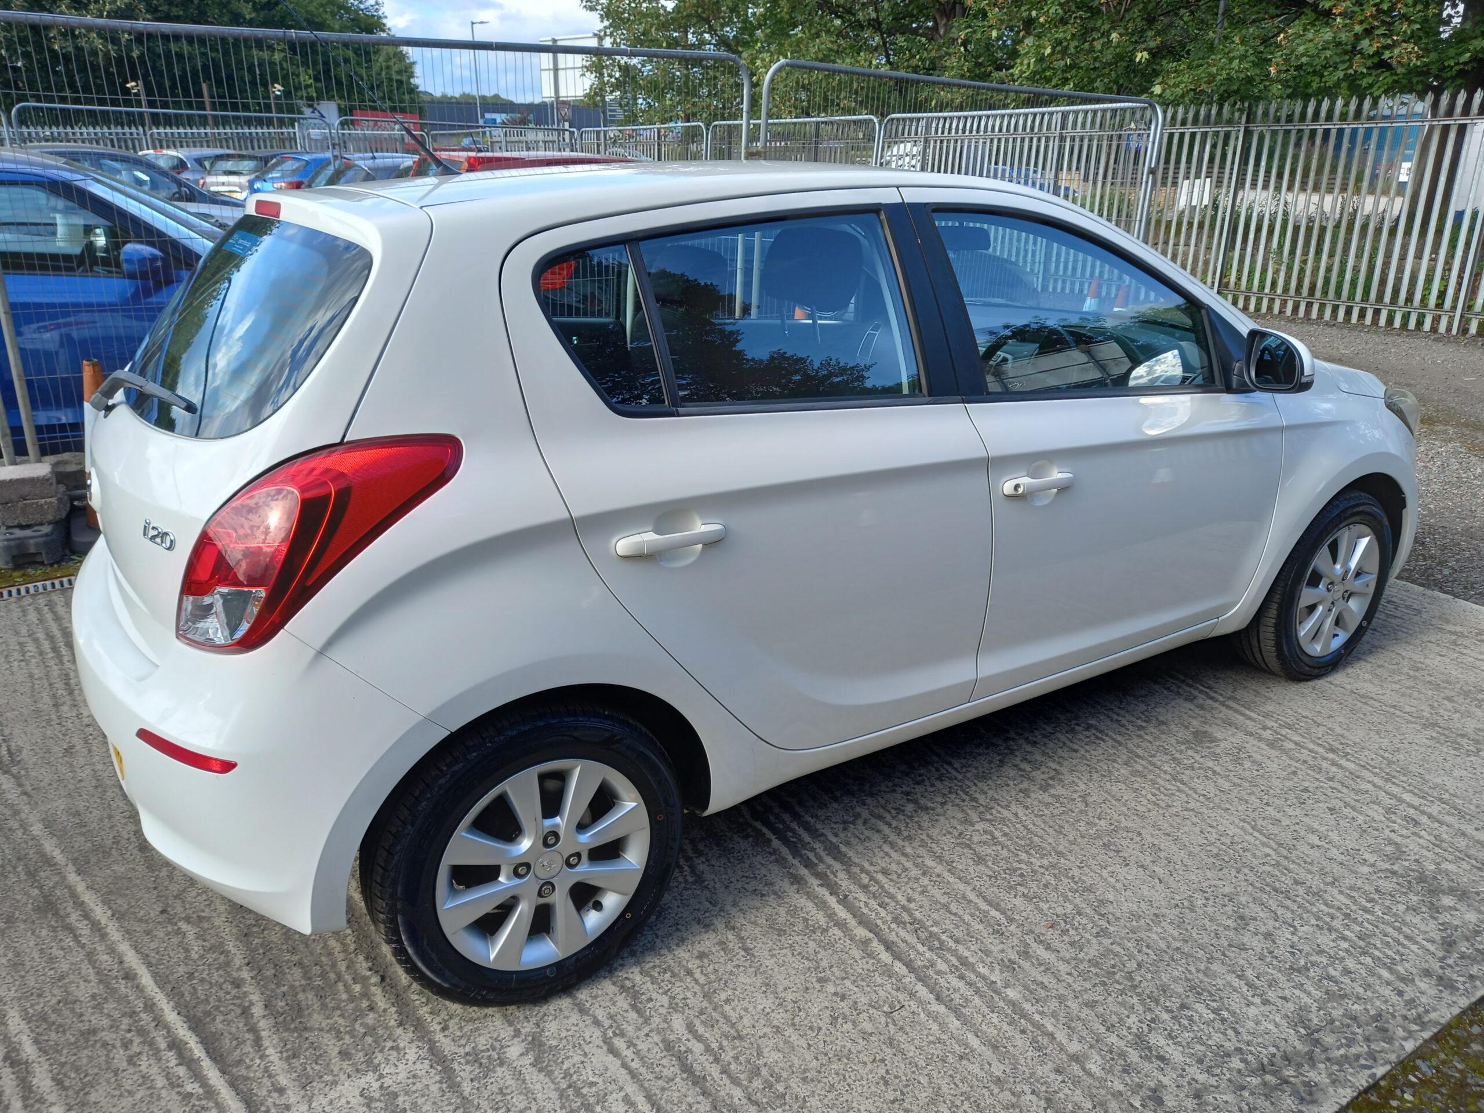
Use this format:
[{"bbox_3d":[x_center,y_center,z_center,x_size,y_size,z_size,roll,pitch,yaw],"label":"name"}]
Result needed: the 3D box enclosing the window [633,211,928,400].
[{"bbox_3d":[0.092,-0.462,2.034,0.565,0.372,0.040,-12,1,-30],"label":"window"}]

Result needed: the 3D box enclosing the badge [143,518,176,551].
[{"bbox_3d":[-0.964,-0.044,1.767,0.120,0.038,0.012,13,16,33],"label":"badge"}]

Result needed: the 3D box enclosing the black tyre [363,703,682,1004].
[{"bbox_3d":[-0.399,0.541,2.022,0.600,0.600,0.195,-12,22,-30],"label":"black tyre"}]

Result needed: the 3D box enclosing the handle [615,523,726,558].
[{"bbox_3d":[-0.124,-0.033,1.891,0.222,0.042,0.048,-12,22,-30],"label":"handle"}]

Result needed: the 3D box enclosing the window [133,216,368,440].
[{"bbox_3d":[-1.054,-0.472,2.179,0.130,0.460,1.160,39,-7,-36],"label":"window"}]

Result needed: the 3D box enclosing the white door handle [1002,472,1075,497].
[{"bbox_3d":[0.655,-0.166,2.363,0.222,0.042,0.048,-12,22,-30],"label":"white door handle"}]

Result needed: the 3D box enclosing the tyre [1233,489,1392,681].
[{"bbox_3d":[1.740,0.079,3.280,0.600,0.600,0.195,-12,22,-30],"label":"tyre"}]

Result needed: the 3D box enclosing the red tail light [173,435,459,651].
[{"bbox_3d":[-0.679,-0.031,1.711,0.445,0.320,0.240,-12,22,-30],"label":"red tail light"}]

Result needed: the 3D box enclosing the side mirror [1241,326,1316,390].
[{"bbox_3d":[1.339,-0.484,2.632,0.120,0.160,0.185,-12,22,-30],"label":"side mirror"}]

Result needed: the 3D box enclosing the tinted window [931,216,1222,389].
[{"bbox_3d":[0.802,-0.578,2.474,0.870,0.455,0.050,-12,3,-30],"label":"tinted window"}]

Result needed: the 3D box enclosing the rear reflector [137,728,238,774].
[{"bbox_3d":[-0.922,0.321,1.773,0.245,0.035,0.030,9,21,24],"label":"rear reflector"}]

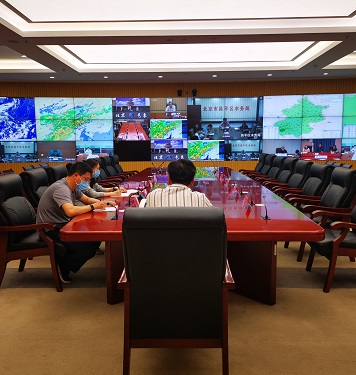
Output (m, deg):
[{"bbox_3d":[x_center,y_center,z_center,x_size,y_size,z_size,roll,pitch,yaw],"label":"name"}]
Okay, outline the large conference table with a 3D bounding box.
[{"bbox_3d":[0.175,0.274,6.731,2.220,0.755,7.350,0,7,1],"label":"large conference table"}]

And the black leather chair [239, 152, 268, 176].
[{"bbox_3d":[1.909,-0.299,10.087,0.710,1.100,0.650,0,7,1],"label":"black leather chair"}]

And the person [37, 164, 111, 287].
[{"bbox_3d":[-1.030,0.361,4.022,0.780,1.230,0.520,0,7,1],"label":"person"}]

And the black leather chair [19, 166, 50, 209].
[{"bbox_3d":[-1.450,0.329,4.874,0.710,1.100,0.650,0,7,1],"label":"black leather chair"}]

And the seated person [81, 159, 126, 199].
[{"bbox_3d":[-1.012,0.265,4.835,0.794,1.167,0.516,0,7,1],"label":"seated person"}]

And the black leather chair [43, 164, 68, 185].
[{"bbox_3d":[-1.460,0.212,5.688,0.735,1.077,0.655,0,7,1],"label":"black leather chair"}]

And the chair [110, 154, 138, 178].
[{"bbox_3d":[-1.332,-0.263,9.789,0.710,1.100,0.650,0,7,1],"label":"chair"}]

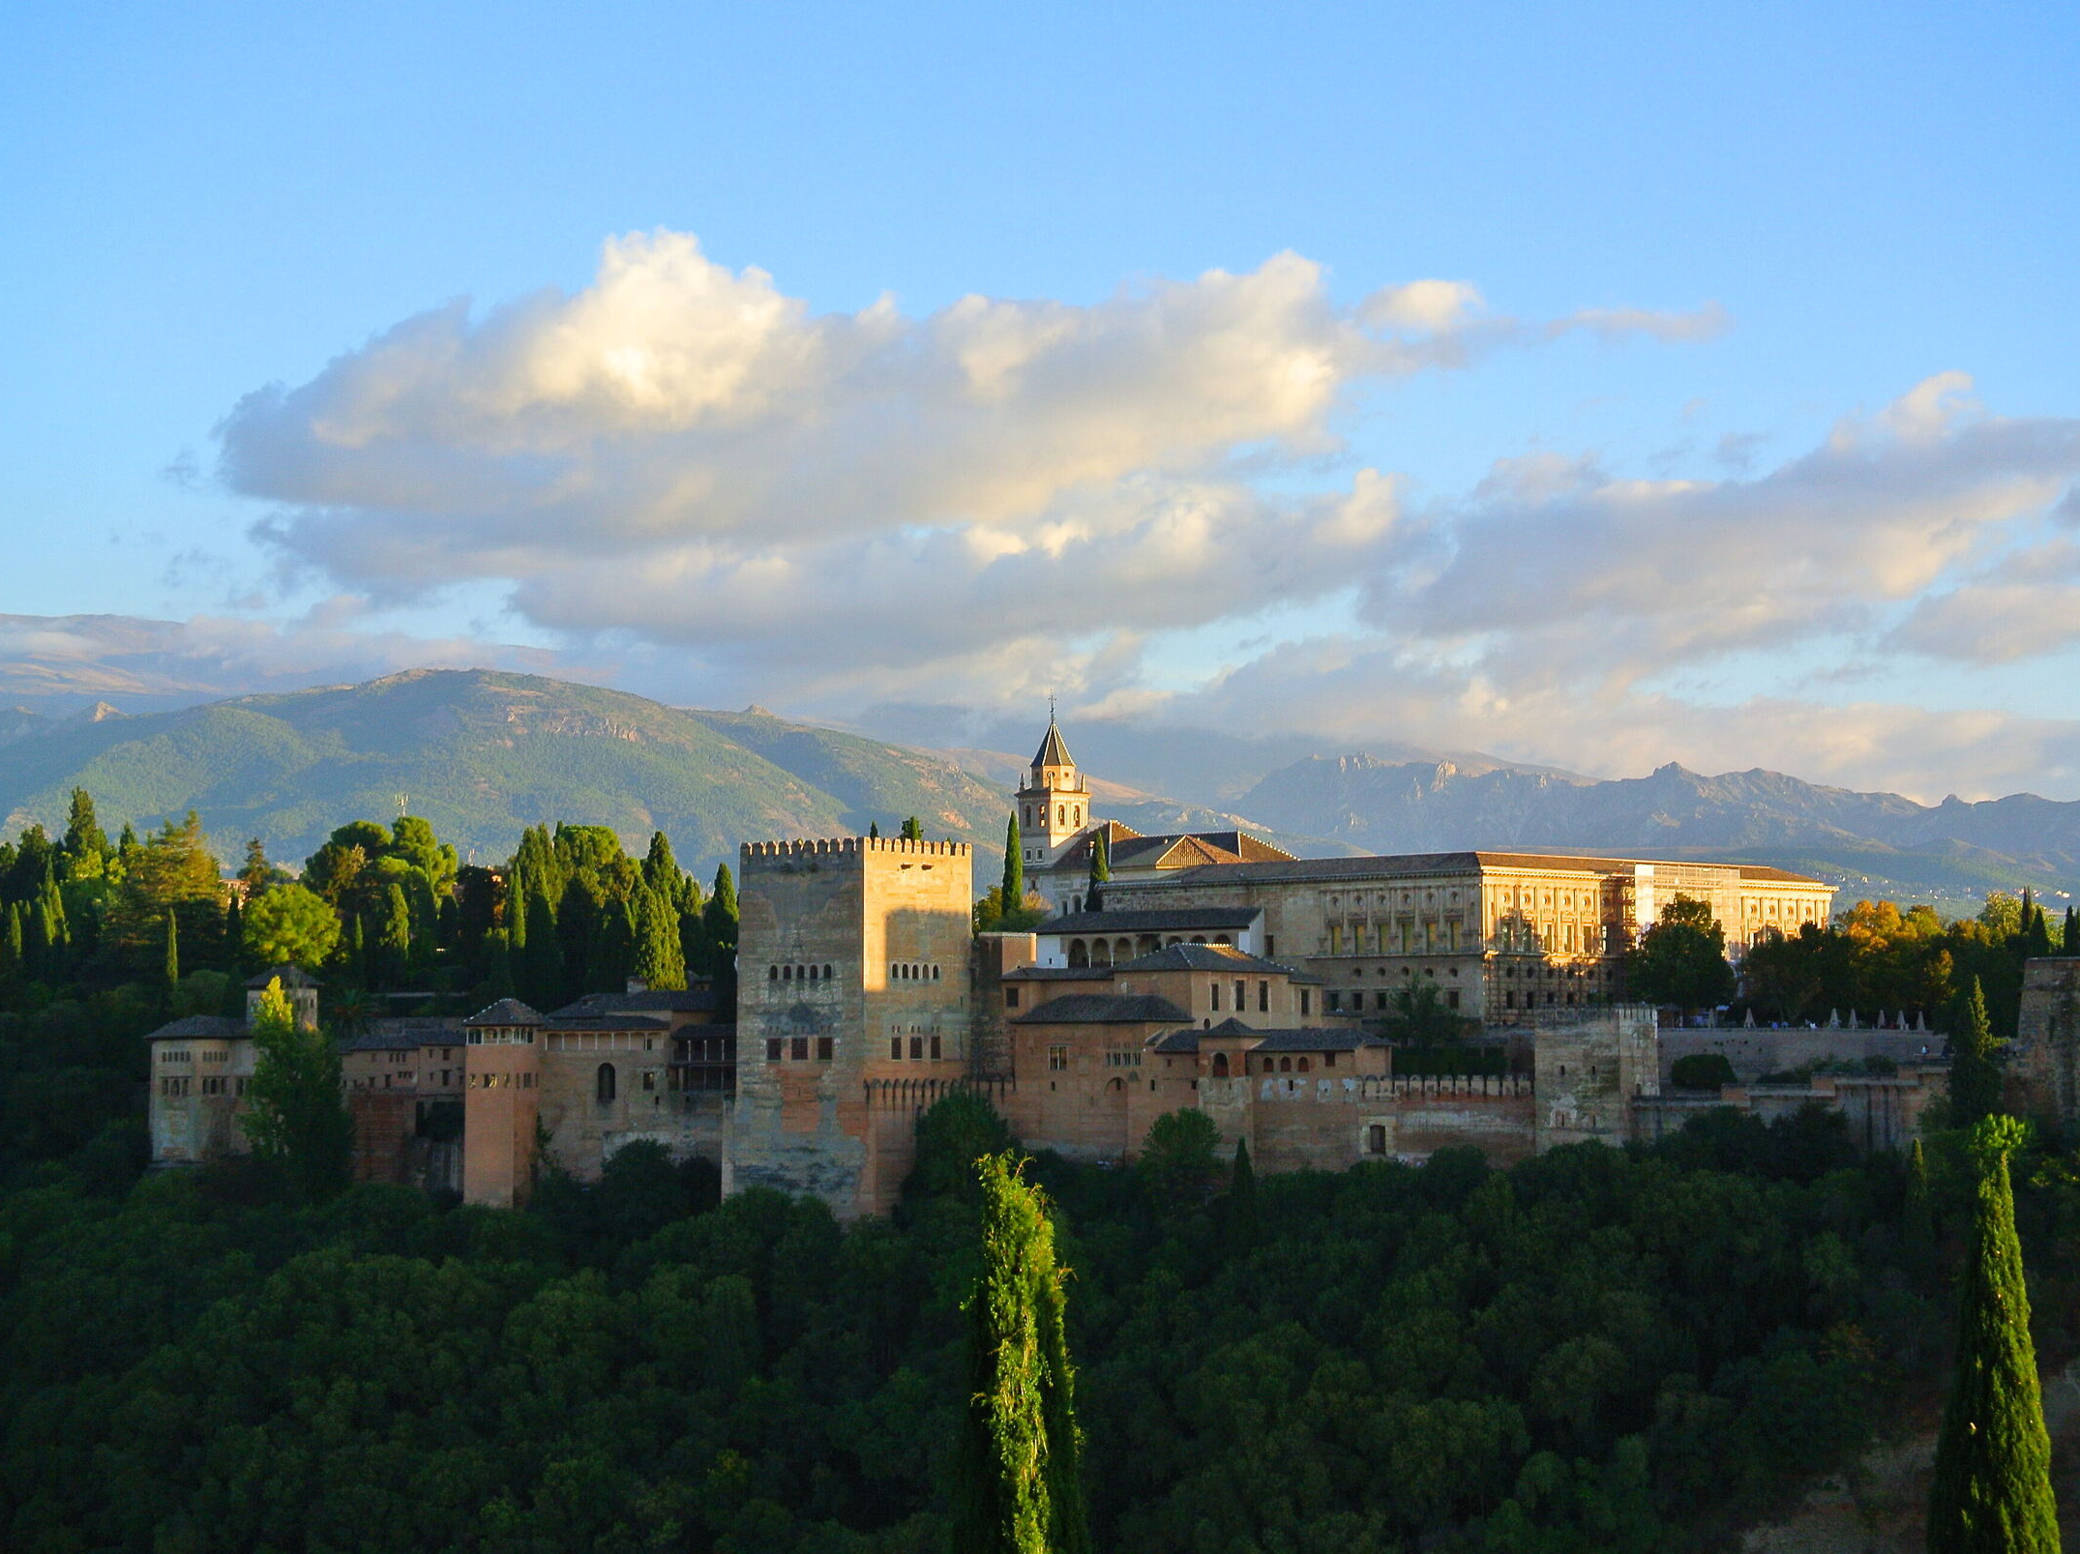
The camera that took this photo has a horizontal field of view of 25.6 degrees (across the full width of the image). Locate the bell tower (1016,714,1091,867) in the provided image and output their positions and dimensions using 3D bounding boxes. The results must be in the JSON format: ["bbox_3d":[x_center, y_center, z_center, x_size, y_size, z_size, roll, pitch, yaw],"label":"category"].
[{"bbox_3d":[1.850,1.110,622.000,7.300,21.900,7.300,4,-5,-43],"label":"bell tower"}]

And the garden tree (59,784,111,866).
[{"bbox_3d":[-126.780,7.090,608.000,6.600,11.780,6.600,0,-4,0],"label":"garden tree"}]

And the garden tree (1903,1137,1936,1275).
[{"bbox_3d":[77.070,37.680,402.000,2.800,12.080,2.800,0,-4,0],"label":"garden tree"}]

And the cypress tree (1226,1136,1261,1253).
[{"bbox_3d":[18.090,37.380,410.000,3.000,10.220,3.000,0,-4,0],"label":"cypress tree"}]

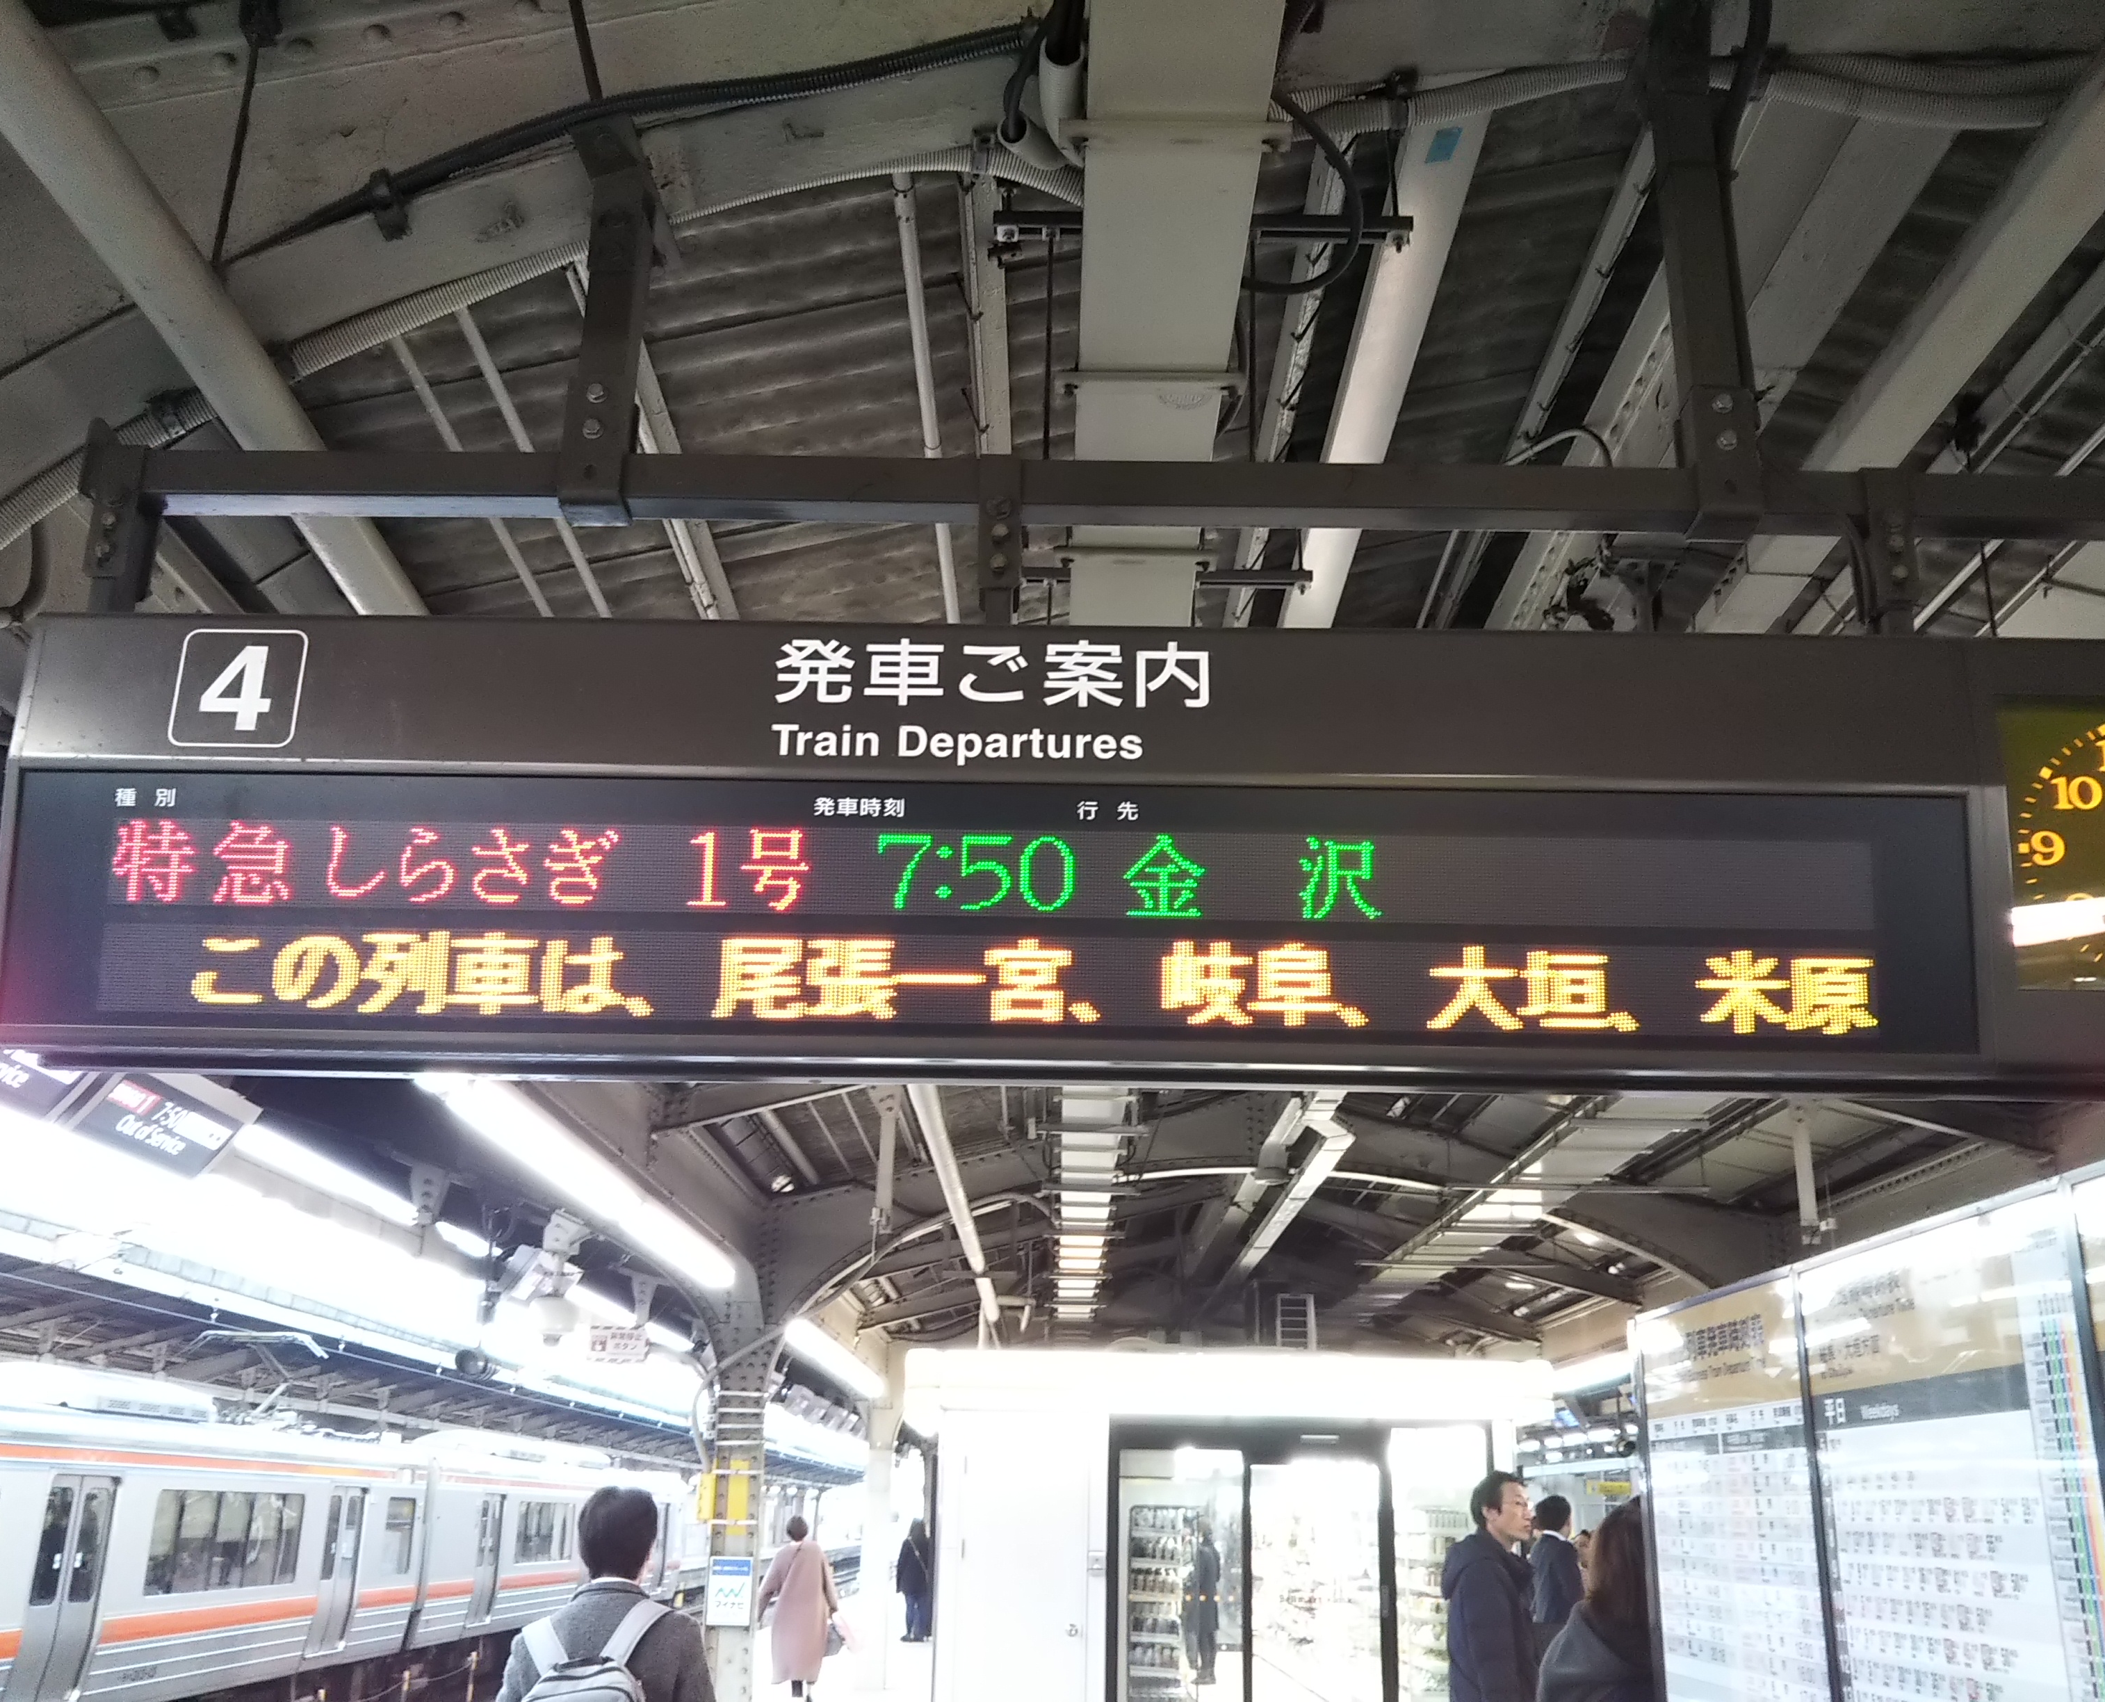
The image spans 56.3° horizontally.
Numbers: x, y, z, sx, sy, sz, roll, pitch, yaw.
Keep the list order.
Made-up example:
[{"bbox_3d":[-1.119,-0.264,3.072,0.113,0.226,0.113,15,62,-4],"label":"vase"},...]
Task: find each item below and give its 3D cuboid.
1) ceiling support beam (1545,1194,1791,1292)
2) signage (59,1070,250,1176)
[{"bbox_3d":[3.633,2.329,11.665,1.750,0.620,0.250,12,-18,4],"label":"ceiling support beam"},{"bbox_3d":[-3.655,1.079,7.986,0.140,0.360,1.200,34,-15,11],"label":"signage"}]

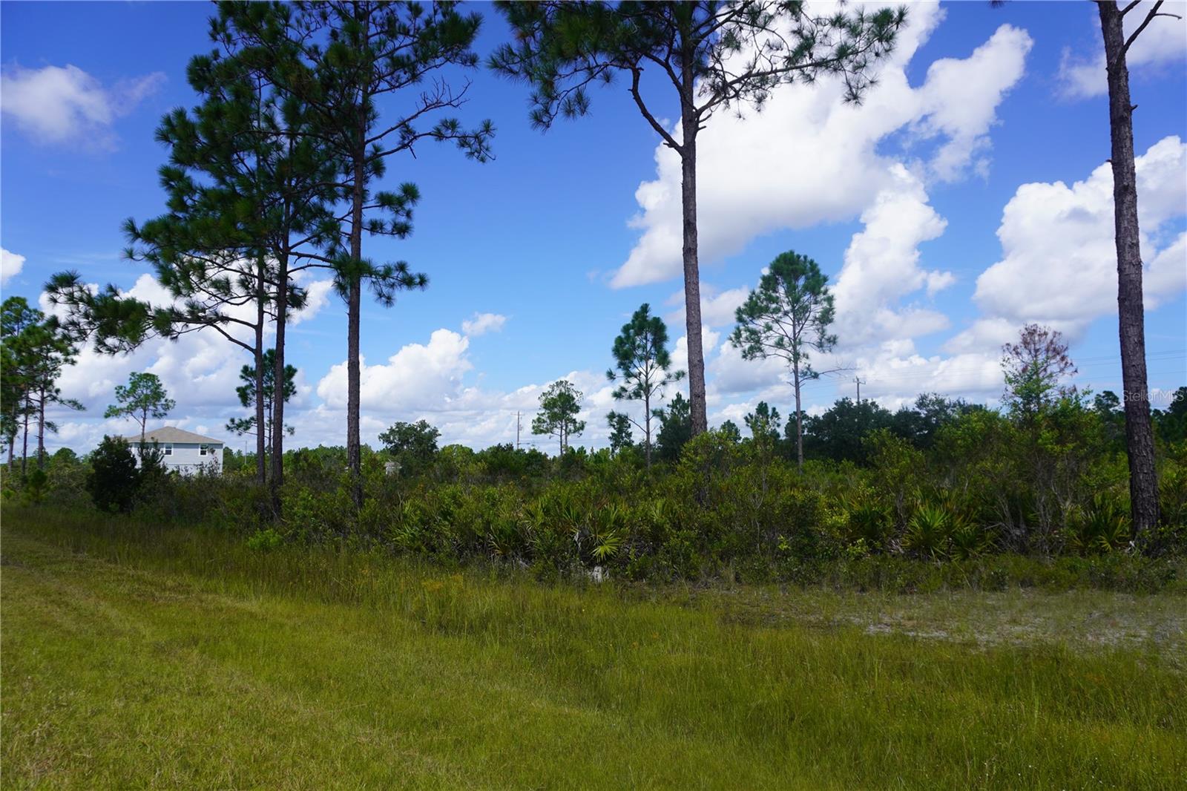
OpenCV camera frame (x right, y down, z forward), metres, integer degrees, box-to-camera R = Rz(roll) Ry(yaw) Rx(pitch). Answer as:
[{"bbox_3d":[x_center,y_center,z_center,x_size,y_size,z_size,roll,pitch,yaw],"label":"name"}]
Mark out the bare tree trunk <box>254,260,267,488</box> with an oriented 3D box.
[{"bbox_3d":[-12.149,-0.510,28.846,0.280,9.000,0.280,-2,-4,0],"label":"bare tree trunk"}]

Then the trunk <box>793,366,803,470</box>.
[{"bbox_3d":[10.952,1.466,42.276,0.260,6.150,0.260,-3,-5,14],"label":"trunk"}]

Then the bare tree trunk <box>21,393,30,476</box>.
[{"bbox_3d":[-33.176,2.640,46.241,0.270,5.520,0.270,3,-6,-36],"label":"bare tree trunk"}]

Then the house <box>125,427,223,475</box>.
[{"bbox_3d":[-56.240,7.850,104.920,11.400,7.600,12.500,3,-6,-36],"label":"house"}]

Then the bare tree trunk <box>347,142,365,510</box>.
[{"bbox_3d":[-7.015,-2.044,23.492,0.340,11.350,0.340,1,-5,-17],"label":"bare tree trunk"}]

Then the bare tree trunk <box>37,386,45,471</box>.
[{"bbox_3d":[-32.243,2.315,46.225,0.300,5.740,0.300,2,-5,-35],"label":"bare tree trunk"}]

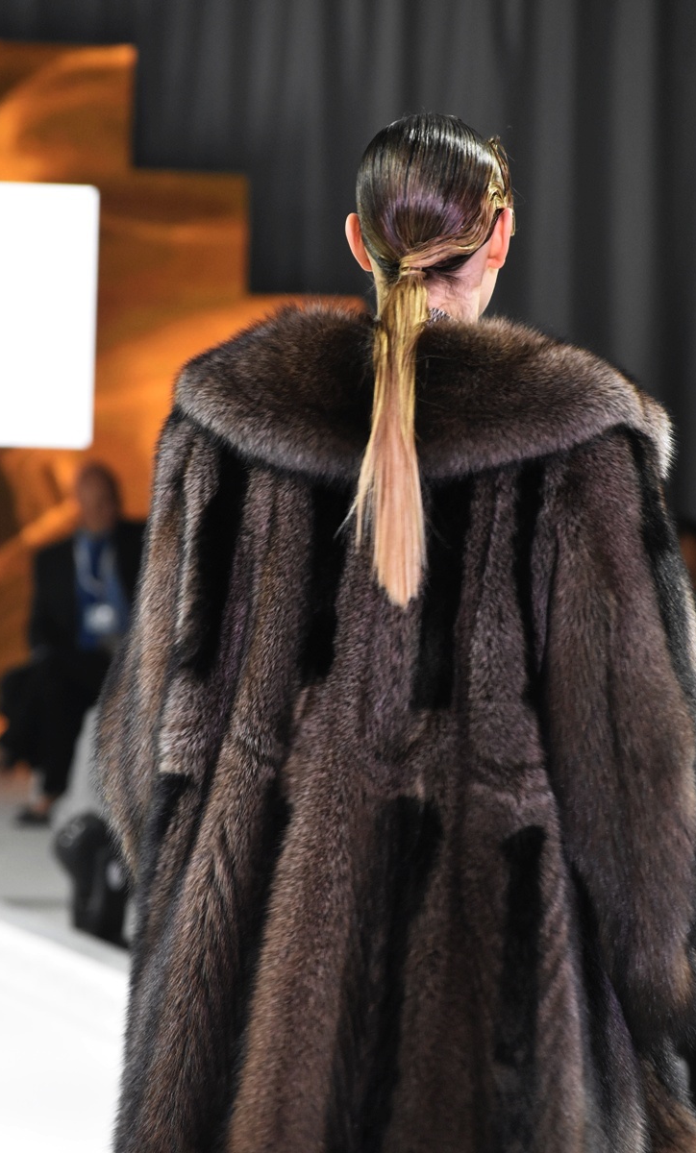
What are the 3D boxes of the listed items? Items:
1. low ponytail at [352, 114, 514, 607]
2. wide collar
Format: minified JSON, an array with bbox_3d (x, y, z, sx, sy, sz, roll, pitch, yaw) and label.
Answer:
[{"bbox_3d":[0.090,-0.229,7.380,0.180,0.525,0.240,2,2,16],"label":"low ponytail"},{"bbox_3d":[0.081,-0.191,7.420,0.530,0.210,0.380,2,2,15],"label":"wide collar"}]

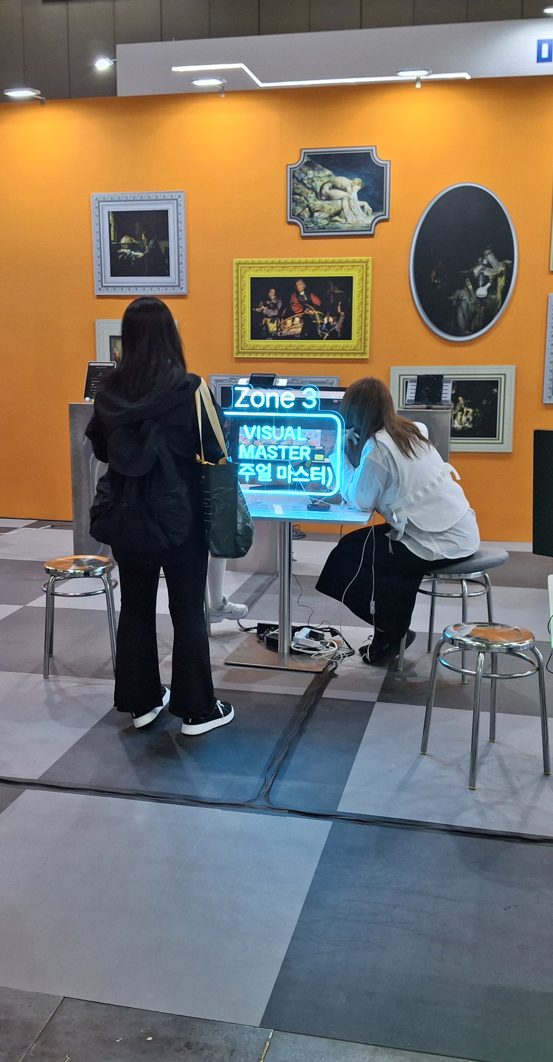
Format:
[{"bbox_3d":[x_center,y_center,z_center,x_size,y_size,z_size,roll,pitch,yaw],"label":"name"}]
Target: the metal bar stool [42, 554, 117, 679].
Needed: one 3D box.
[{"bbox_3d":[-0.852,0.368,4.461,0.330,0.455,0.330,-2,11,-8],"label":"metal bar stool"}]

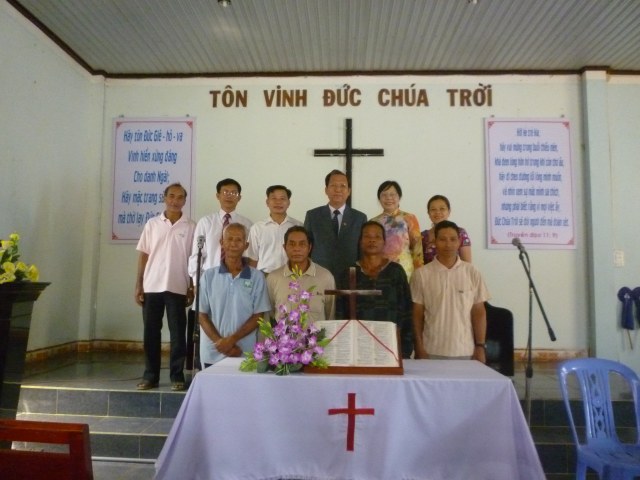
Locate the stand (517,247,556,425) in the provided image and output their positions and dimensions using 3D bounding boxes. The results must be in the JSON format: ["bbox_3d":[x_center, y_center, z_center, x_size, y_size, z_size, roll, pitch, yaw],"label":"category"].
[{"bbox_3d":[1.220,0.737,3.069,0.380,1.427,0.380,-2,-6,22],"label":"stand"}]

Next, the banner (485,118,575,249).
[{"bbox_3d":[2.422,-0.658,6.190,0.986,1.528,0.030,0,-5,3],"label":"banner"}]

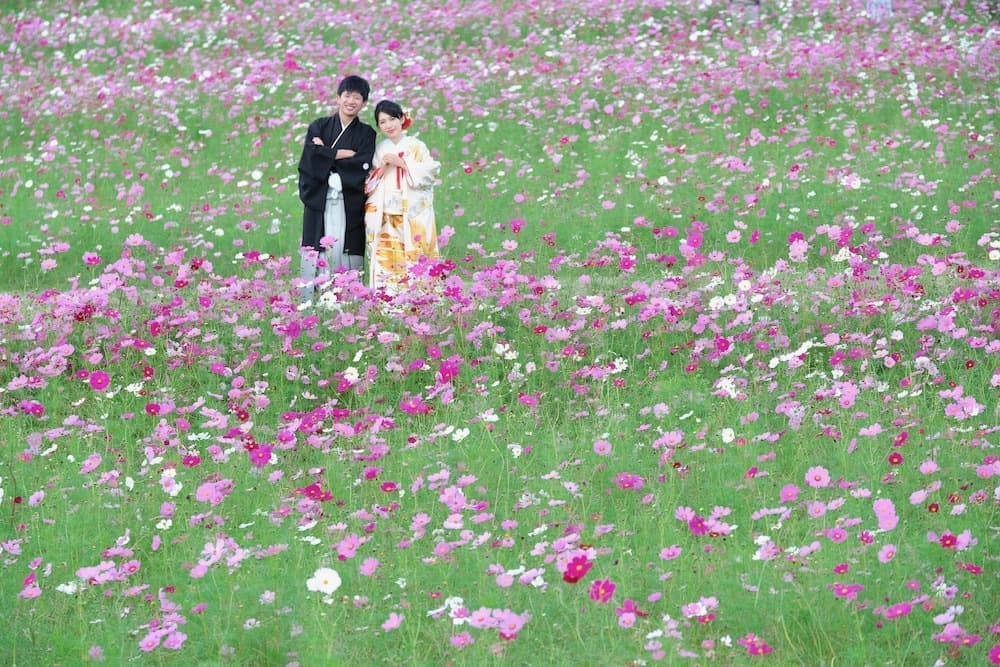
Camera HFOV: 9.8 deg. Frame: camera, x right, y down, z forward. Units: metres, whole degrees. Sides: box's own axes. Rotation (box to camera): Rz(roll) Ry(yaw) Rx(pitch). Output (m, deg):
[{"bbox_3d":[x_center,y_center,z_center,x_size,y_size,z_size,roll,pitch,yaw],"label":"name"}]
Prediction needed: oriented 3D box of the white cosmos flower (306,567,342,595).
[{"bbox_3d":[-0.589,0.831,19.600,0.116,0.092,0.035,0,-17,0],"label":"white cosmos flower"}]

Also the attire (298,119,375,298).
[{"bbox_3d":[-1.100,-0.765,39.500,0.528,1.449,0.420,0,4,0],"label":"attire"}]

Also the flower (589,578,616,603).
[{"bbox_3d":[0.348,0.877,19.900,0.092,0.085,0.035,0,-11,0],"label":"flower"}]

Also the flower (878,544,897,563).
[{"bbox_3d":[1.387,0.789,20.900,0.066,0.066,0.035,2,-15,20],"label":"flower"}]

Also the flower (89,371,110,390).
[{"bbox_3d":[-1.785,0.211,26.000,0.094,0.087,0.035,0,-9,-3],"label":"flower"}]

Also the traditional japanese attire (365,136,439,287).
[{"bbox_3d":[-0.660,-0.704,39.500,0.515,1.314,0.430,1,4,7],"label":"traditional japanese attire"}]

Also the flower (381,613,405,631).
[{"bbox_3d":[-0.356,0.955,19.300,0.079,0.065,0.040,0,-22,-6],"label":"flower"}]

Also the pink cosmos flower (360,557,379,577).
[{"bbox_3d":[-0.461,0.825,20.700,0.067,0.067,0.035,0,-11,-6],"label":"pink cosmos flower"}]

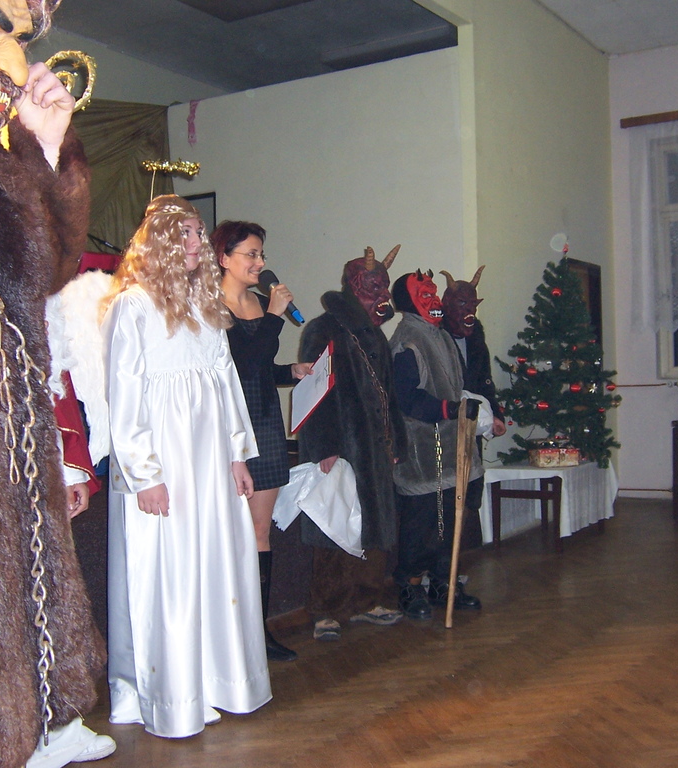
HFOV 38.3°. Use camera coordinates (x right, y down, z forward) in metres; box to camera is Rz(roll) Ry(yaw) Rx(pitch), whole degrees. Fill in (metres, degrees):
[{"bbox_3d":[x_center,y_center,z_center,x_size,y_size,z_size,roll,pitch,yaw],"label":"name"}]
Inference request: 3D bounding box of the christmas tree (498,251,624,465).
[{"bbox_3d":[1.461,-0.144,6.529,0.800,1.420,0.840,-1,1,34],"label":"christmas tree"}]

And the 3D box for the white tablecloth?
[{"bbox_3d":[1.442,0.795,6.598,0.530,0.450,1.100,-1,1,34],"label":"white tablecloth"}]

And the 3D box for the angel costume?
[{"bbox_3d":[-0.512,0.382,3.254,0.450,1.390,0.570,-1,1,29],"label":"angel costume"}]

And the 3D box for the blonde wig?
[{"bbox_3d":[-0.565,-0.396,3.234,0.310,0.450,0.370,-1,1,32],"label":"blonde wig"}]

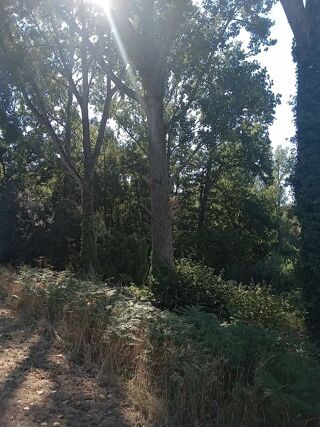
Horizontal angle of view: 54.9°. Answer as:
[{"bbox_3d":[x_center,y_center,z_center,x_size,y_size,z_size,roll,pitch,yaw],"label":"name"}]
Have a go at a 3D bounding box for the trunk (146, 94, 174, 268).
[{"bbox_3d":[0.024,-0.935,9.300,0.680,5.400,0.660,-2,-5,0],"label":"trunk"}]

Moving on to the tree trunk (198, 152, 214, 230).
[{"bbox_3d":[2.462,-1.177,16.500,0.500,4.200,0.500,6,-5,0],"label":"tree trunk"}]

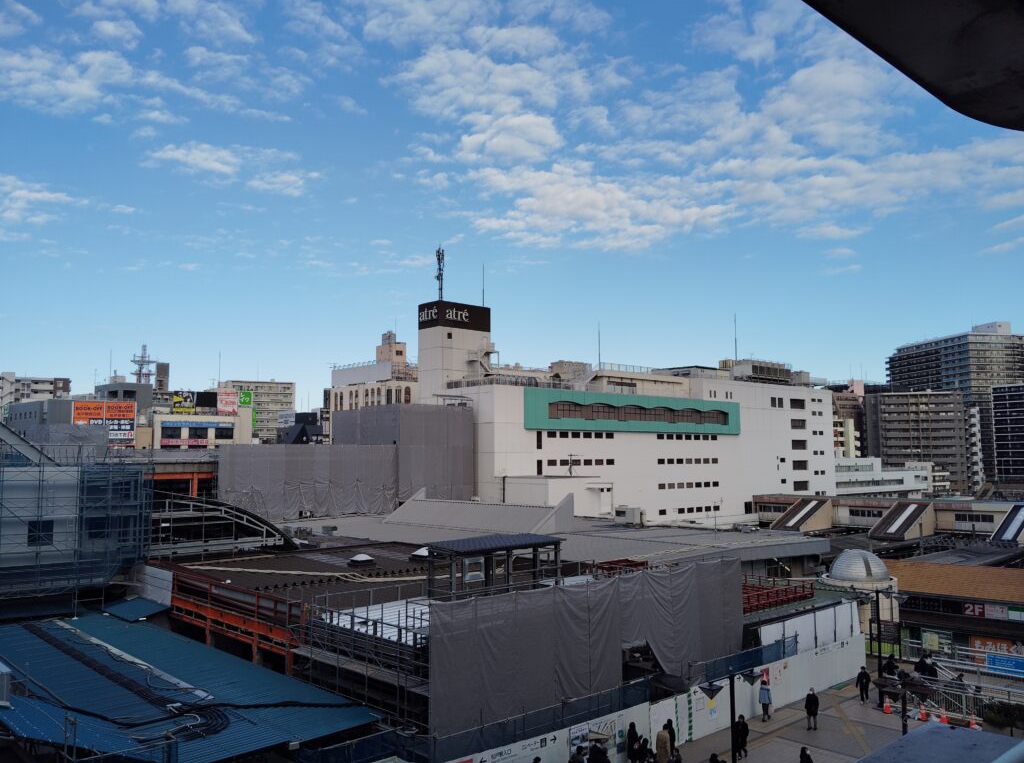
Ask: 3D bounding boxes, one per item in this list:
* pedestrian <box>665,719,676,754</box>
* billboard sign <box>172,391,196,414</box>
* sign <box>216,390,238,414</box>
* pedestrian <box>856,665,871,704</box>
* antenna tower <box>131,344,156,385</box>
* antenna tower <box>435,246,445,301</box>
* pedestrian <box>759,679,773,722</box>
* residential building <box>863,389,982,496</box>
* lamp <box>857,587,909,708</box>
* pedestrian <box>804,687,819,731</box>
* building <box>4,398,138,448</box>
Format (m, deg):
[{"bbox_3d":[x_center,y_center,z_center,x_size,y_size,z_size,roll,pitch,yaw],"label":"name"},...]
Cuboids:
[{"bbox_3d":[5.862,13.330,30.681,0.480,1.640,0.340,-3,-6,23],"label":"pedestrian"},{"bbox_3d":[-67.935,4.308,172.331,4.700,4.475,0.500,2,-6,-27],"label":"billboard sign"},{"bbox_3d":[-58.942,4.515,172.308,4.500,4.682,0.500,2,-6,-25],"label":"sign"},{"bbox_3d":[16.201,13.928,38.154,0.540,1.670,0.380,-2,-5,14],"label":"pedestrian"},{"bbox_3d":[-111.570,-4.940,251.487,6.600,12.352,6.600,1,-5,-17],"label":"antenna tower"},{"bbox_3d":[-12.079,-18.091,139.165,1.500,9.288,1.500,-5,-7,42],"label":"antenna tower"},{"bbox_3d":[10.934,13.738,35.726,0.500,1.670,0.380,-3,-6,30],"label":"pedestrian"},{"bbox_3d":[145.594,23.717,298.492,30.695,38.304,15.000,-1,-5,3],"label":"residential building"},{"bbox_3d":[16.634,12.059,37.628,2.200,5.294,2.200,4,-7,-42],"label":"lamp"},{"bbox_3d":[12.480,13.619,34.594,0.520,1.690,0.360,-2,-5,20],"label":"pedestrian"},{"bbox_3d":[-92.951,18.001,176.724,23.500,26.530,15.000,1,-5,-19],"label":"building"}]

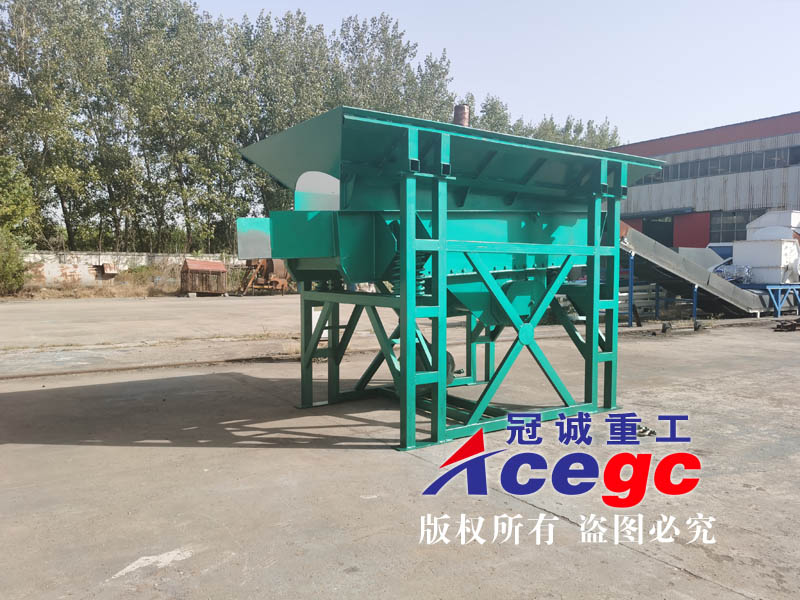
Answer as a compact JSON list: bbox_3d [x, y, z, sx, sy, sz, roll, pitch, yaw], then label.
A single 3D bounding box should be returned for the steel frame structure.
[{"bbox_3d":[0.708,-0.131,7.276,3.136,2.784,2.352,-2,3,-35],"label":"steel frame structure"}]

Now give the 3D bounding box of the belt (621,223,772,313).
[{"bbox_3d":[9.273,-0.774,20.657,8.900,0.780,1.250,17,-8,-34],"label":"belt"}]

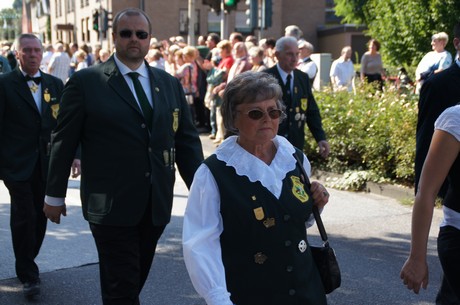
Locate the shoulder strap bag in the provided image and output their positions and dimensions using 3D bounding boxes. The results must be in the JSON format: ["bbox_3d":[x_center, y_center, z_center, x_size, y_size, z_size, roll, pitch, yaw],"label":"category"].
[{"bbox_3d":[0.322,0.258,3.480,0.170,0.530,0.240,-2,6,-18],"label":"shoulder strap bag"}]

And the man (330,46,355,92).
[{"bbox_3d":[2.034,-1.046,17.388,0.520,1.750,0.380,-6,8,-44],"label":"man"}]

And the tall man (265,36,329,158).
[{"bbox_3d":[0.481,0.008,7.330,0.580,1.780,0.460,-3,6,-25],"label":"tall man"}]

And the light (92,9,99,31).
[{"bbox_3d":[-5.330,-5.263,38.000,0.280,0.850,0.300,4,7,33],"label":"light"}]

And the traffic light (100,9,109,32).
[{"bbox_3d":[-4.945,-5.223,38.000,0.300,0.880,0.280,-2,6,-18],"label":"traffic light"}]

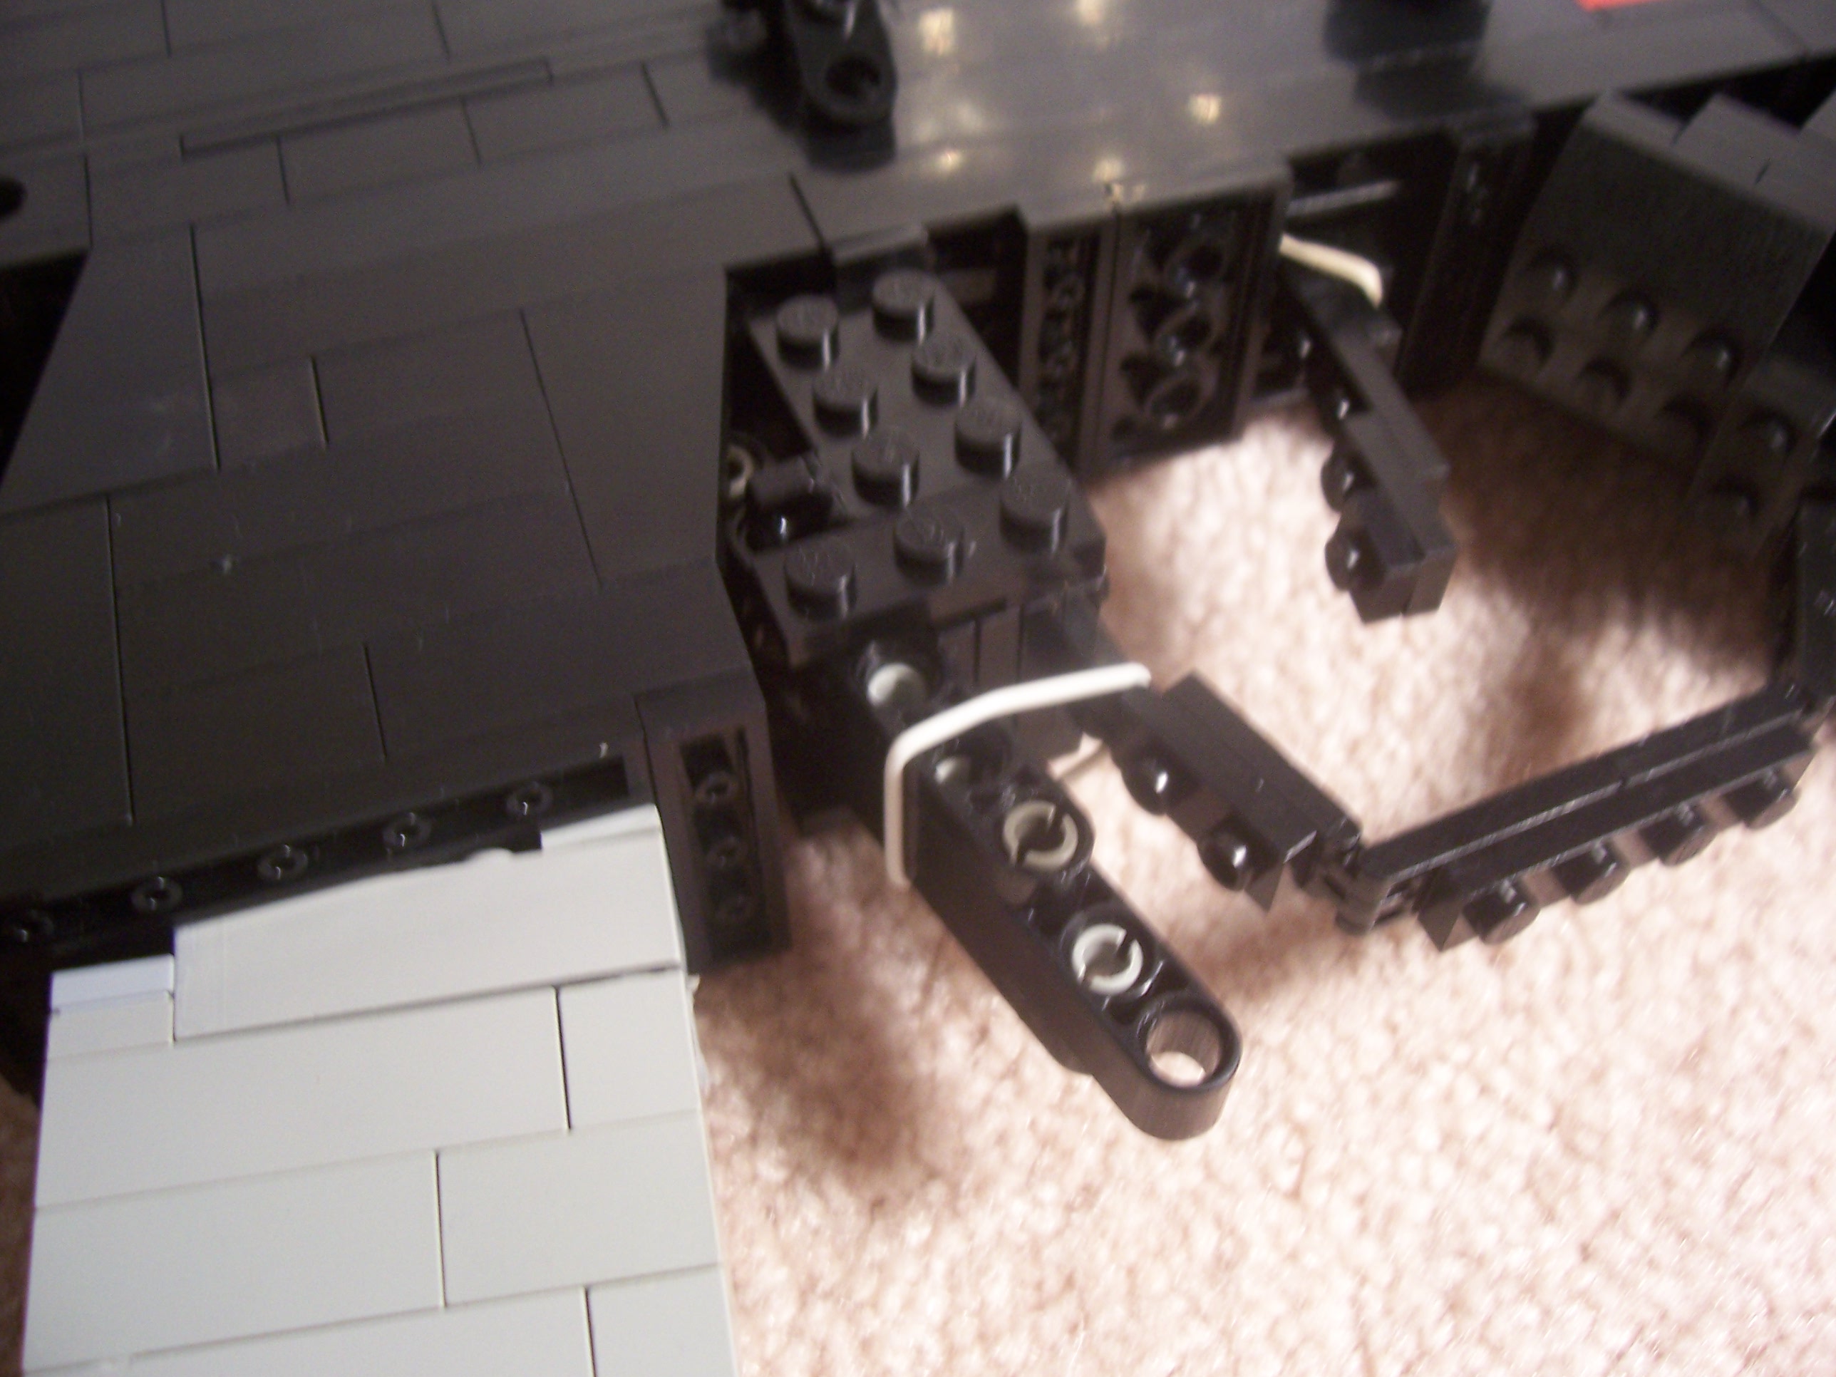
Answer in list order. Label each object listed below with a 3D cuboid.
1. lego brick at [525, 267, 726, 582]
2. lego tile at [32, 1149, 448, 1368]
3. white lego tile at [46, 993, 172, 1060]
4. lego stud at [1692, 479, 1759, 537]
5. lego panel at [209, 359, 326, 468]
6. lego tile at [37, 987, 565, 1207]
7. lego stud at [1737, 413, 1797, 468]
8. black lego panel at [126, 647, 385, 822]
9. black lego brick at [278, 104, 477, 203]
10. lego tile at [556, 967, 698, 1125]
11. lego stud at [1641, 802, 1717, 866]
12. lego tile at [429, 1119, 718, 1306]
[{"bbox_3d":[-0.019,-0.018,0.136,0.016,0.006,0.029,-15,55,-10],"label":"lego brick"},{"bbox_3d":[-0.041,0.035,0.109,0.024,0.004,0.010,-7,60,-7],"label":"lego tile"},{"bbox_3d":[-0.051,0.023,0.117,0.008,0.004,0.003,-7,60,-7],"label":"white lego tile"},{"bbox_3d":[0.067,-0.015,0.149,0.005,0.005,0.002,36,62,25],"label":"lego stud"},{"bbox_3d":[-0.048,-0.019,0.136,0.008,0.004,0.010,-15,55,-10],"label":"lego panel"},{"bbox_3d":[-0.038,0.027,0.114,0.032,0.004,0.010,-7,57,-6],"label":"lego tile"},{"bbox_3d":[0.073,-0.021,0.154,0.005,0.005,0.002,36,62,24],"label":"lego stud"},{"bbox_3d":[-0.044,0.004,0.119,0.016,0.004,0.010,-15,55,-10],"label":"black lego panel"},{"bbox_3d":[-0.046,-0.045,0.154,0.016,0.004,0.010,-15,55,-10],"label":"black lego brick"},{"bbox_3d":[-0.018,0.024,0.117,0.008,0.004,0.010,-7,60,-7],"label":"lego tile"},{"bbox_3d":[0.058,0.011,0.137,0.005,0.005,0.002,-20,56,-13],"label":"lego stud"},{"bbox_3d":[-0.021,0.032,0.111,0.016,0.004,0.010,-7,57,-6],"label":"lego tile"}]

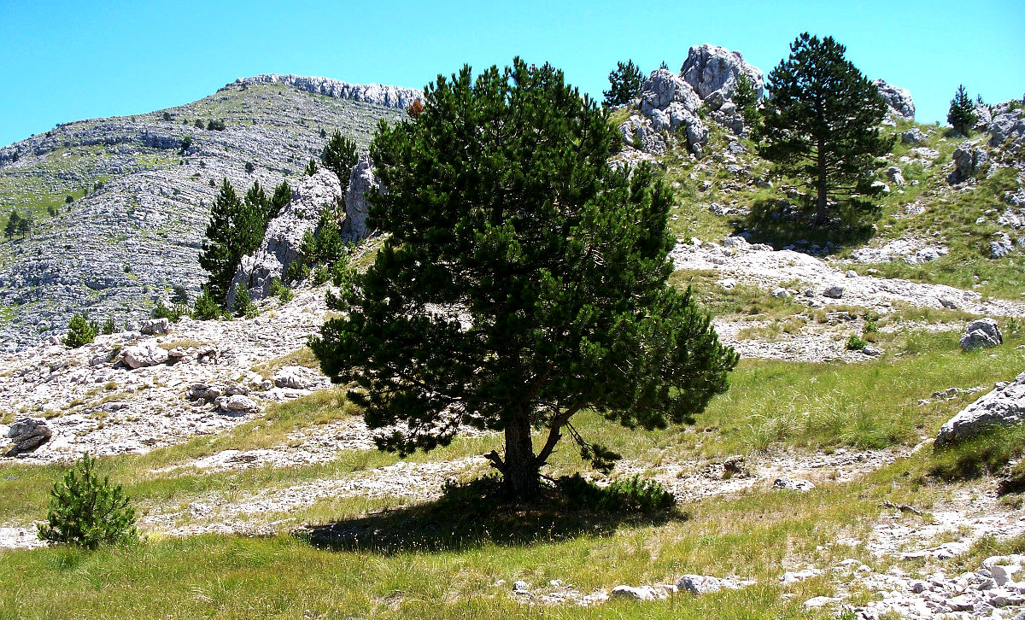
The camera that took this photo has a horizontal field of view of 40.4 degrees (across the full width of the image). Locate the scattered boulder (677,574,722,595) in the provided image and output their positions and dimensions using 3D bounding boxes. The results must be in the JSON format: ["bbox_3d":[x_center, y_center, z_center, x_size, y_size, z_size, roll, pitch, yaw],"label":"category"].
[{"bbox_3d":[1.448,2.111,10.700,0.368,0.134,0.276,0,-2,8],"label":"scattered boulder"}]

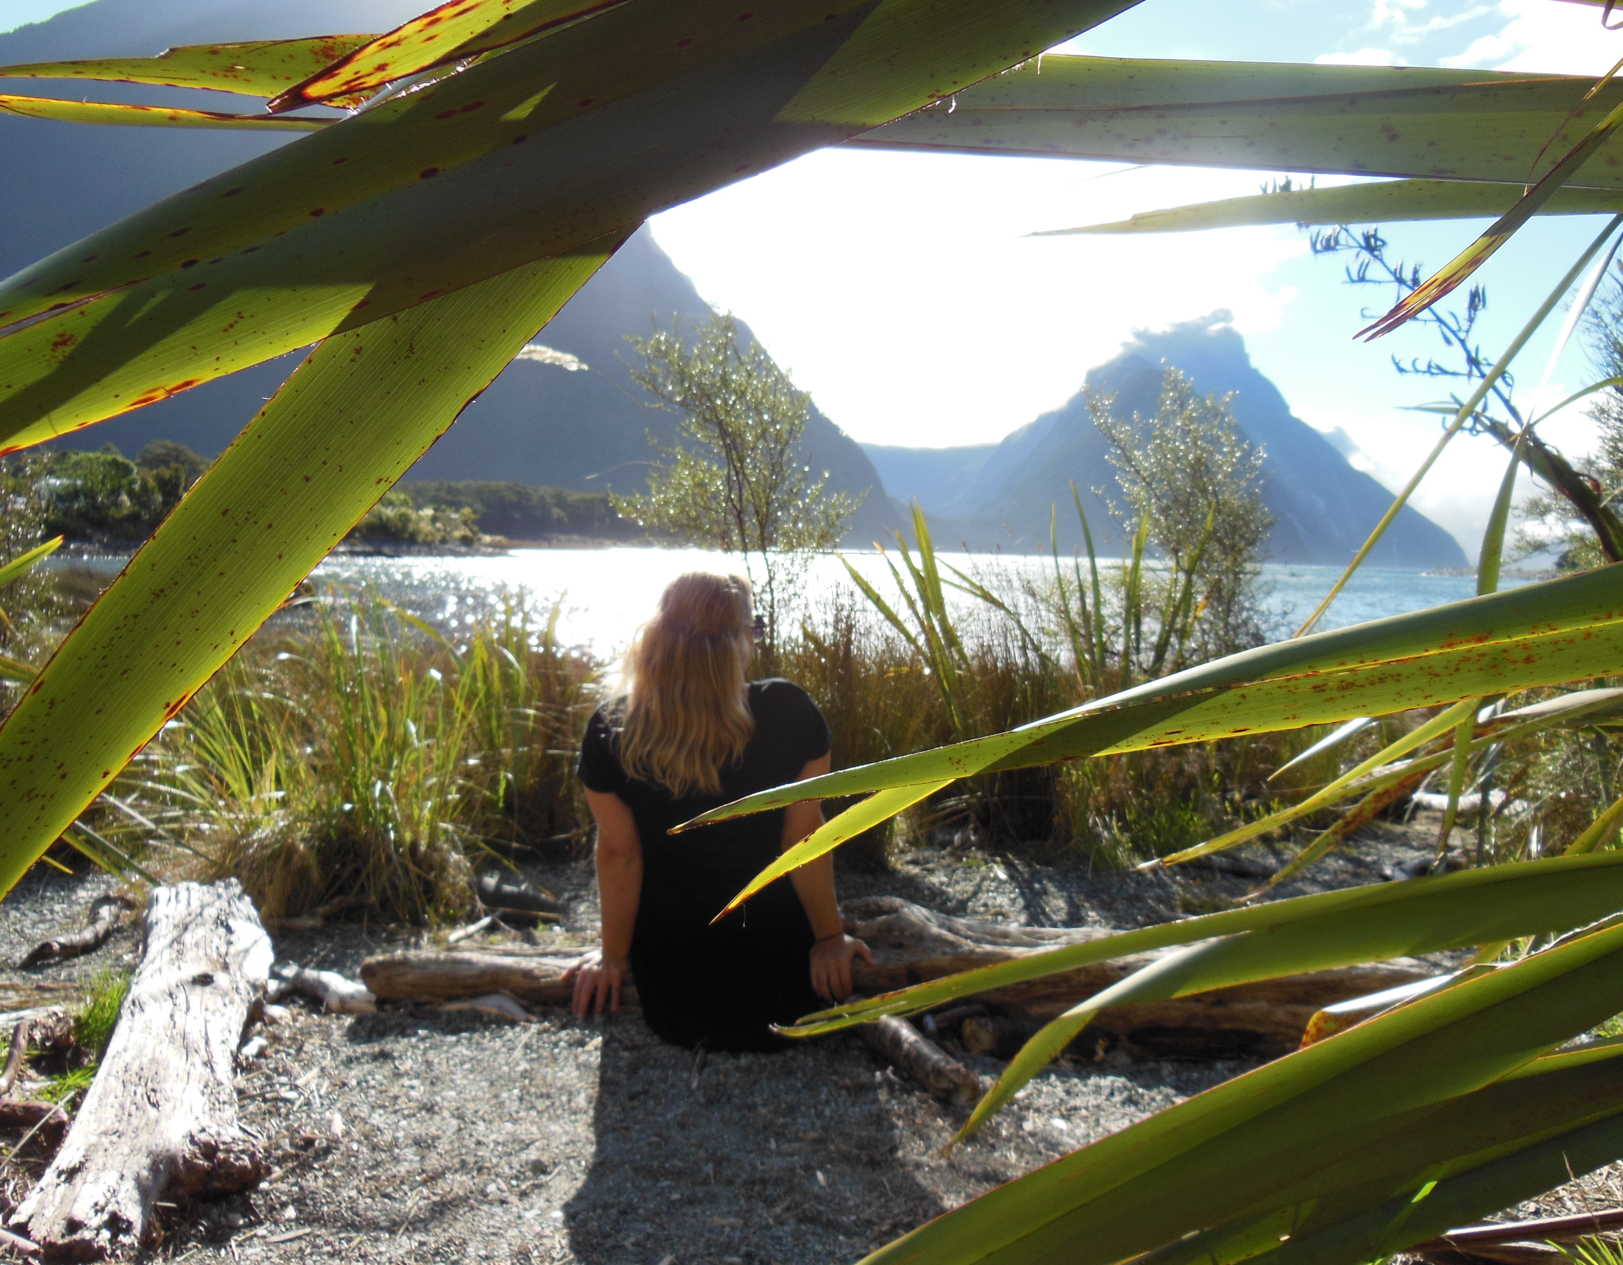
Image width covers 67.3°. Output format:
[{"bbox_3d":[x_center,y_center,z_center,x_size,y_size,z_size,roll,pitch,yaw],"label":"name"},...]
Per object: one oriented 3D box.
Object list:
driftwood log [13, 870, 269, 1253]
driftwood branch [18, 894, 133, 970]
[{"bbox_3d":[-1.065,0.686,2.100,0.265,0.190,1.140,0,4,-21],"label":"driftwood log"},{"bbox_3d":[-1.653,0.670,2.772,0.100,0.070,0.350,2,4,6],"label":"driftwood branch"}]

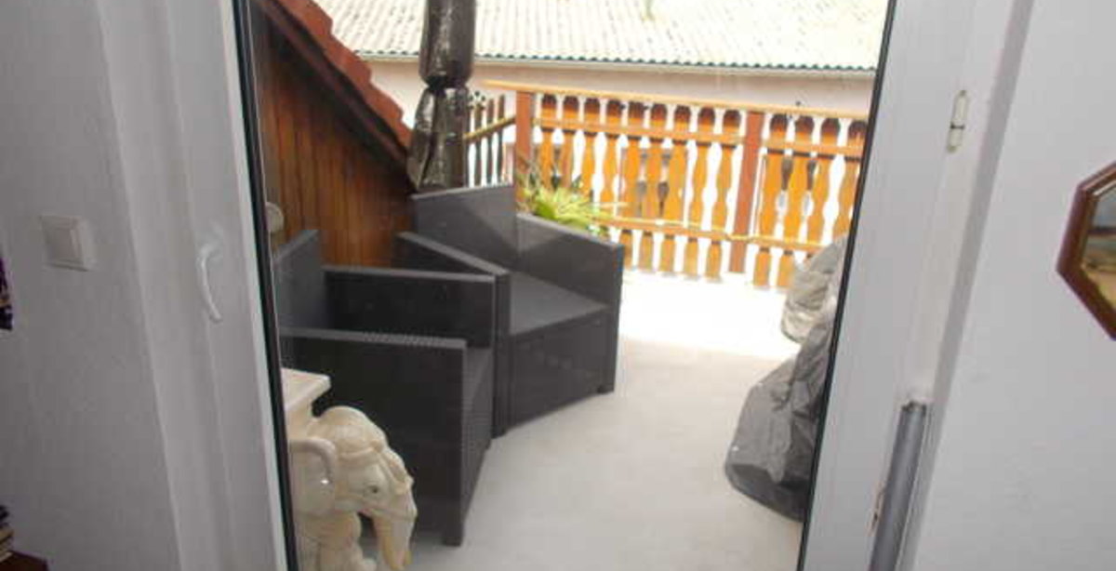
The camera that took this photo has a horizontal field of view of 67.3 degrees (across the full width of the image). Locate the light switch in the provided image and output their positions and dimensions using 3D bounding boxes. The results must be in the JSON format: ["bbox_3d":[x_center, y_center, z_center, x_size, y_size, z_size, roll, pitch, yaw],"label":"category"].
[{"bbox_3d":[-0.763,-0.068,1.304,0.080,0.080,0.016,8,21,16],"label":"light switch"}]

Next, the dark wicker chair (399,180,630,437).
[{"bbox_3d":[-0.191,0.051,3.167,0.585,0.720,0.615,-16,26,-39],"label":"dark wicker chair"}]

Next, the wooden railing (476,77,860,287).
[{"bbox_3d":[0.653,-0.565,4.829,2.397,1.000,0.120,9,20,20],"label":"wooden railing"}]

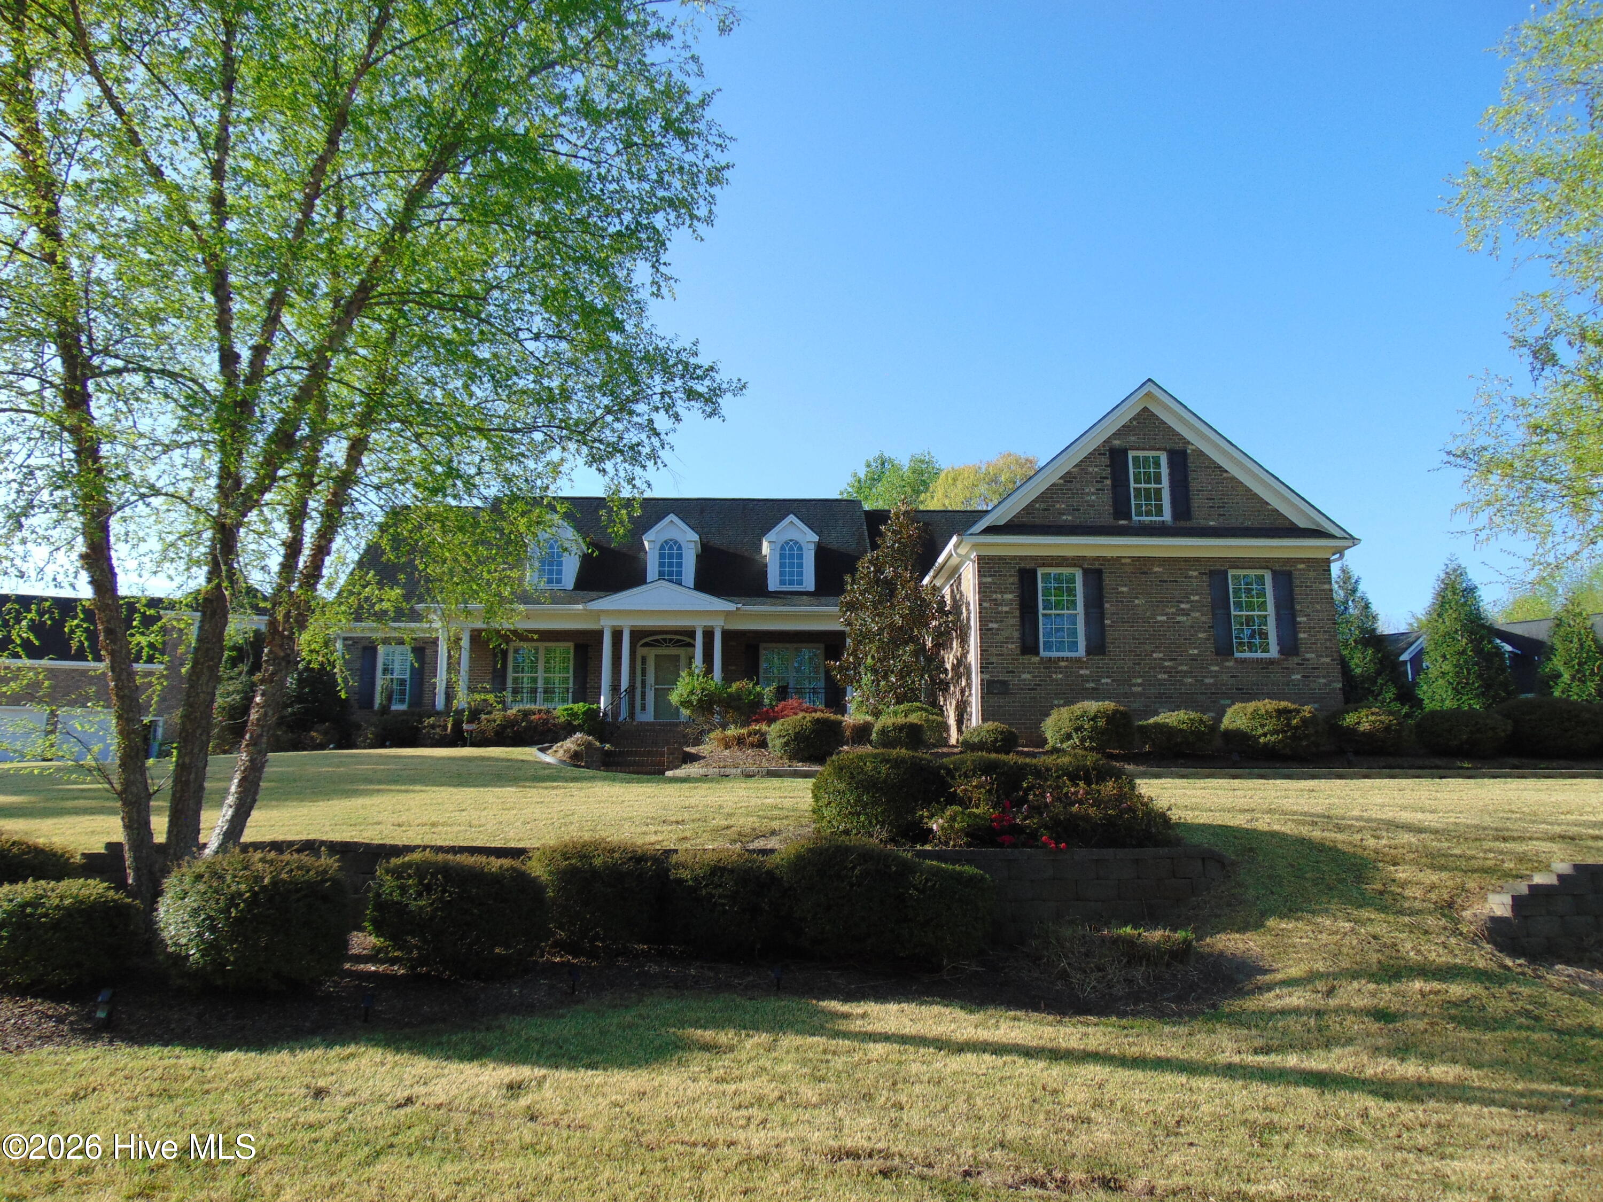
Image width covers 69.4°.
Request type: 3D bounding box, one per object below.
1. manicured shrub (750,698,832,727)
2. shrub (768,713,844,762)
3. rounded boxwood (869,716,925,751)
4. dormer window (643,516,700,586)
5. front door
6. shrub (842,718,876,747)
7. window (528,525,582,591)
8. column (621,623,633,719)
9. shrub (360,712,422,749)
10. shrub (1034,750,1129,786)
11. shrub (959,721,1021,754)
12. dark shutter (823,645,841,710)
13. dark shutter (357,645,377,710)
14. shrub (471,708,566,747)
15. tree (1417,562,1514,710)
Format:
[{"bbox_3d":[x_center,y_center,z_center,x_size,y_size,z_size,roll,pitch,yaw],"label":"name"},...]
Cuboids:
[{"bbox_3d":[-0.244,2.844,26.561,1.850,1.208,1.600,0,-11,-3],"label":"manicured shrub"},{"bbox_3d":[0.081,2.645,22.304,1.490,0.950,1.400,0,-10,-3],"label":"shrub"},{"bbox_3d":[1.812,2.512,21.909,1.040,0.635,1.040,0,-11,-2],"label":"rounded boxwood"},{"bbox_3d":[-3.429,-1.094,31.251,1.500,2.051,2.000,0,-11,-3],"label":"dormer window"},{"bbox_3d":[-3.537,2.327,30.509,0.996,2.040,0.080,0,-11,-2],"label":"front door"},{"bbox_3d":[1.091,2.633,23.180,0.803,0.573,0.803,0,-11,-2],"label":"shrub"},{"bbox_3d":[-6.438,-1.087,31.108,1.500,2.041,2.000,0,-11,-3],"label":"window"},{"bbox_3d":[-4.316,1.776,28.500,0.250,2.390,0.250,0,-10,-3],"label":"column"},{"bbox_3d":[-10.146,3.192,28.624,1.480,0.900,1.350,0,-10,-3],"label":"shrub"},{"bbox_3d":[3.193,2.124,13.097,1.020,0.830,1.050,0,-11,-3],"label":"shrub"},{"bbox_3d":[3.396,2.489,21.013,1.125,0.585,1.068,0,-11,-2],"label":"shrub"},{"bbox_3d":[0.831,2.001,30.694,0.410,1.736,0.050,0,-11,-2],"label":"dark shutter"},{"bbox_3d":[-11.576,2.070,30.969,0.380,1.690,0.050,0,-10,-3],"label":"dark shutter"},{"bbox_3d":[-6.769,3.030,27.746,2.150,0.968,1.300,0,-11,-3],"label":"shrub"},{"bbox_3d":[15.428,1.357,26.911,2.050,4.650,2.050,0,-10,-3],"label":"tree"}]

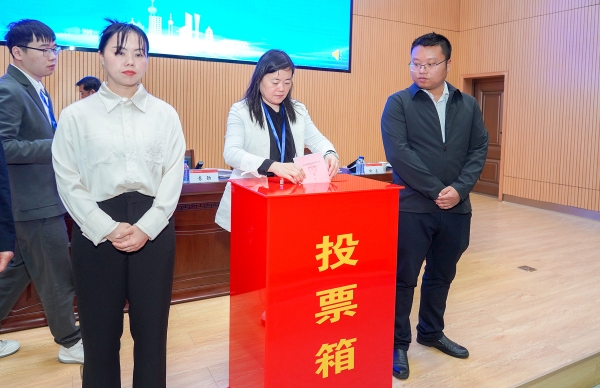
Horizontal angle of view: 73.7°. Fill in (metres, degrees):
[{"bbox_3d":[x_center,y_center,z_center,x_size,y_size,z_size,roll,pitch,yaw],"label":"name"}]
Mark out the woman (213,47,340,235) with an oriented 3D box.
[{"bbox_3d":[-0.135,0.080,2.080,0.560,1.600,0.460,-1,7,-22],"label":"woman"}]

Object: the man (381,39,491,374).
[{"bbox_3d":[0.685,0.055,2.070,0.540,1.720,0.370,1,6,0],"label":"man"}]

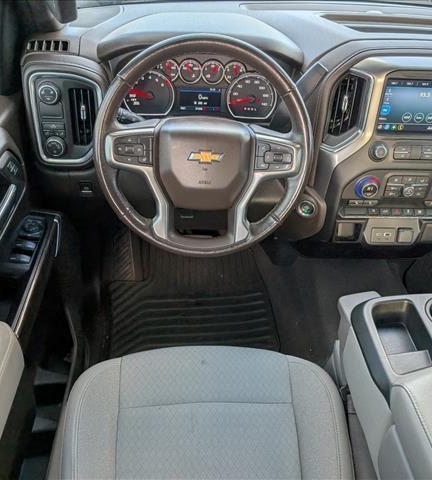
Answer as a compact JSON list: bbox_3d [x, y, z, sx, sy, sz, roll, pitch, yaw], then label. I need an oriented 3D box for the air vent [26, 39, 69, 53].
[{"bbox_3d":[-0.363,-0.418,0.955,0.090,0.034,0.022,0,3,-3],"label":"air vent"}]

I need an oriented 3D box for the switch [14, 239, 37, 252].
[{"bbox_3d":[-0.389,0.011,0.905,0.041,0.020,0.035,0,30,-3],"label":"switch"}]

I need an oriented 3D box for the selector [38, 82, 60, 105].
[{"bbox_3d":[-0.342,-0.298,0.905,0.043,0.043,0.026,-2,27,-6],"label":"selector"}]

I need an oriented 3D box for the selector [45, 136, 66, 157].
[{"bbox_3d":[-0.347,-0.199,0.955,0.043,0.043,0.026,-2,27,-6],"label":"selector"}]

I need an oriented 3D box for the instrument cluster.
[{"bbox_3d":[-0.037,-0.338,0.990,0.340,0.140,0.065,0,24,-3],"label":"instrument cluster"}]

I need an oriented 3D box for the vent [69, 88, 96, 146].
[{"bbox_3d":[-0.284,-0.264,0.949,0.057,0.118,0.033,-2,27,-6],"label":"vent"}]

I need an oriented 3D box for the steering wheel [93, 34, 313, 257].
[{"bbox_3d":[-0.021,-0.158,0.797,0.382,0.382,0.110,1,16,-3],"label":"steering wheel"}]

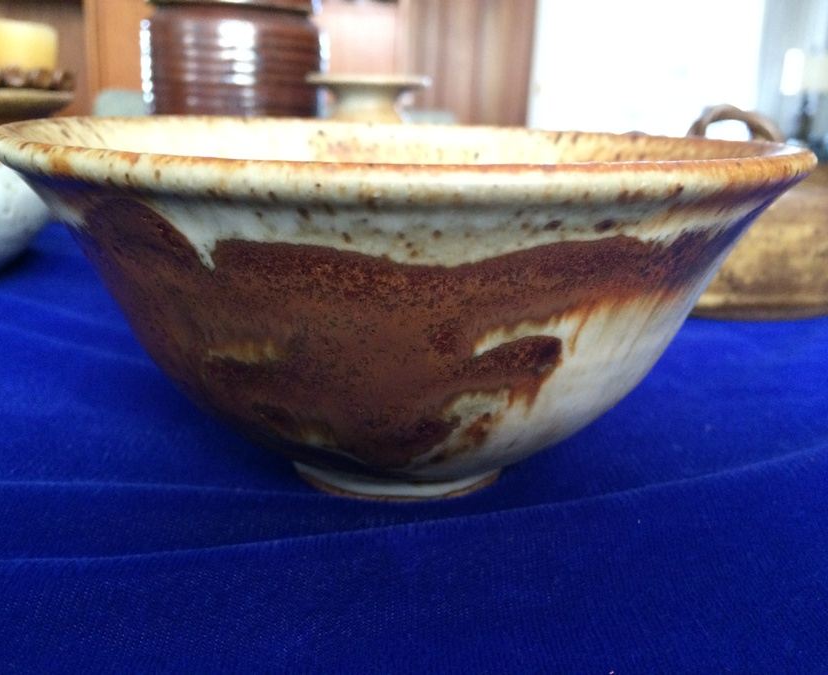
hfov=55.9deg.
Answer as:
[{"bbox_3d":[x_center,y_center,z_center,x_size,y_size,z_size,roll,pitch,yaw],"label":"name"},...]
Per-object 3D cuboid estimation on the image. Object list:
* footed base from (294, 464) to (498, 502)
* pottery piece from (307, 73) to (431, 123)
[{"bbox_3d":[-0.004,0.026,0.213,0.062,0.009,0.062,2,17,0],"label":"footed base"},{"bbox_3d":[-0.035,-0.139,0.585,0.090,0.105,0.090,2,17,0],"label":"pottery piece"}]

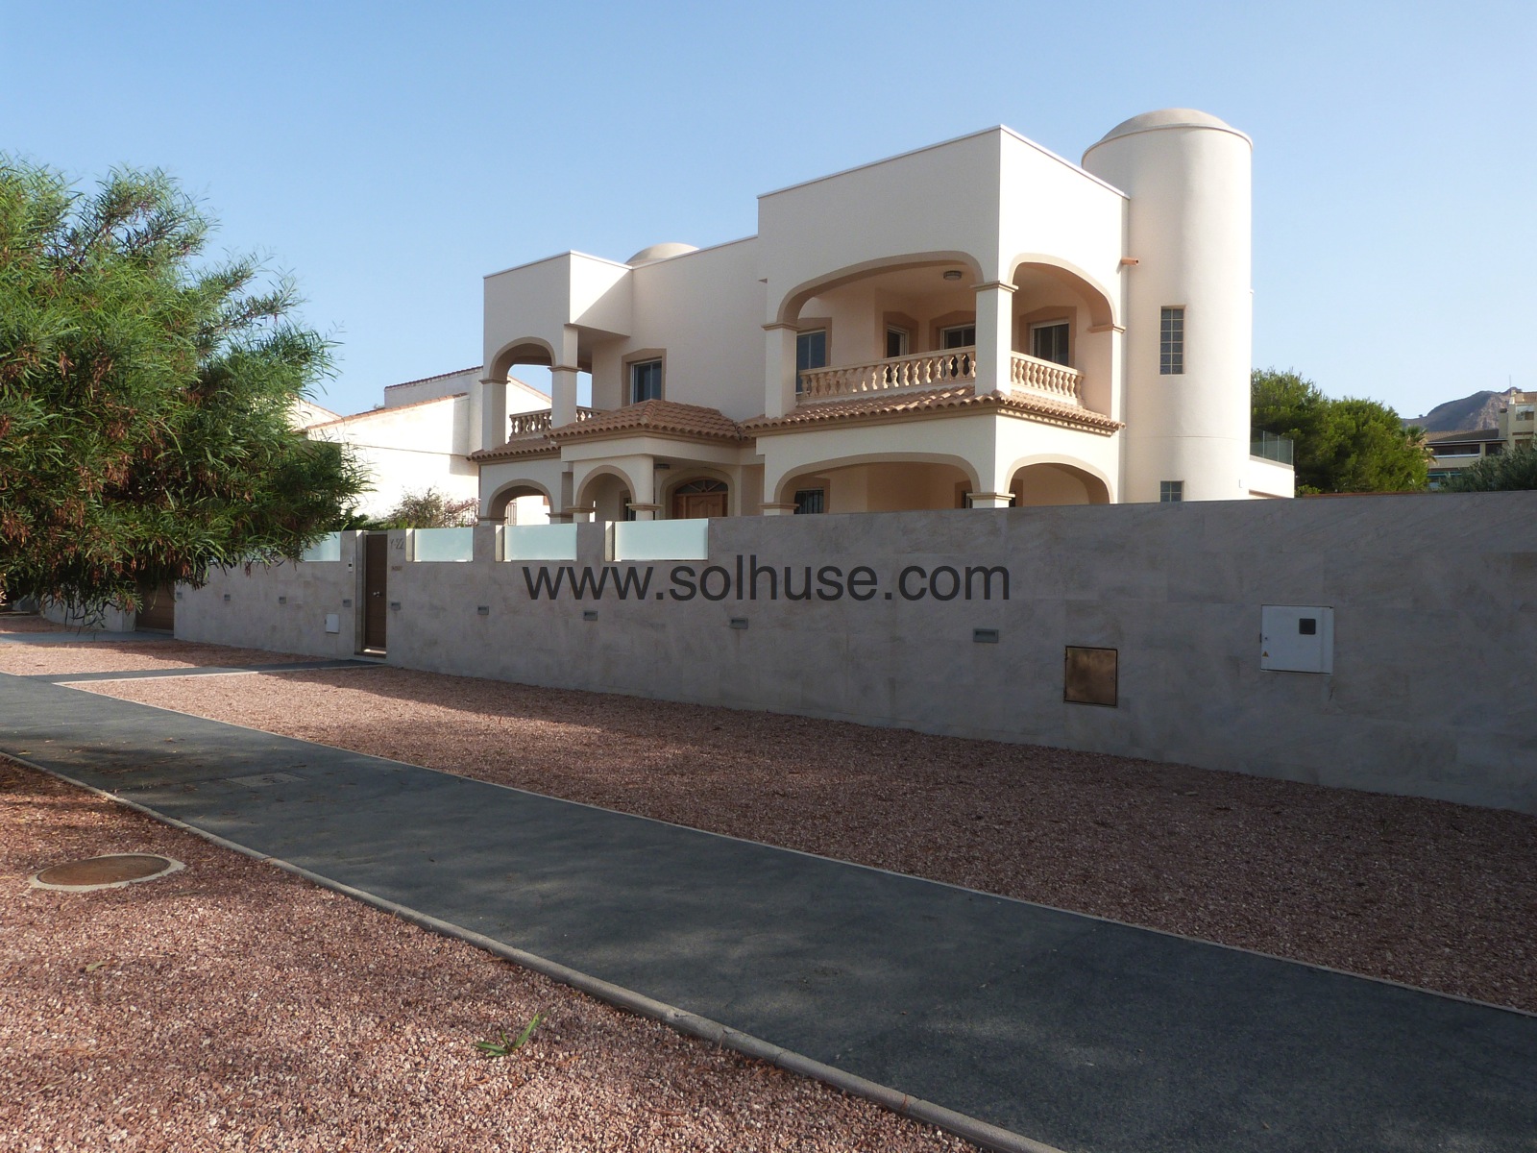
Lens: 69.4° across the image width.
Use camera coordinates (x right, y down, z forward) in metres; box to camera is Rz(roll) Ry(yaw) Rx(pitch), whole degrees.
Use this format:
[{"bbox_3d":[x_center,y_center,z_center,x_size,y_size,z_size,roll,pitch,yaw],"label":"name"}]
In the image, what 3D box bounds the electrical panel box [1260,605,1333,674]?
[{"bbox_3d":[4.173,0.496,8.726,0.536,0.521,0.160,1,1,44],"label":"electrical panel box"}]

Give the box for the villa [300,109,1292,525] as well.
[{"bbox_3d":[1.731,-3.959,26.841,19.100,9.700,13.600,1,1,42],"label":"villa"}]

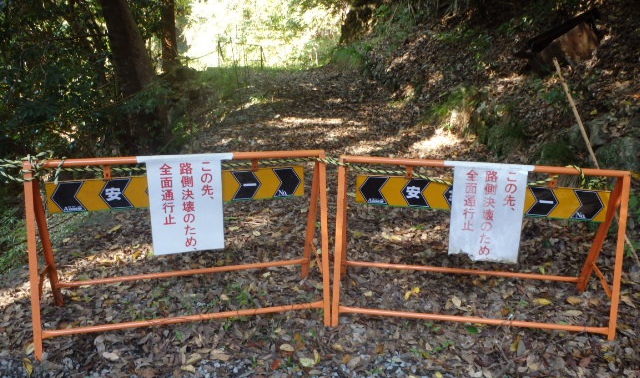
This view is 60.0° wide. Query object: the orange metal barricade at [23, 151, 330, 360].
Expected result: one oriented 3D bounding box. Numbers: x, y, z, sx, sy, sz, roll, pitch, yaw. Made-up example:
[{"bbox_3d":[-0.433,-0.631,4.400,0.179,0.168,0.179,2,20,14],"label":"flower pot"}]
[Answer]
[{"bbox_3d":[-0.570,0.216,2.380,1.200,0.760,0.500,-3,19,-15],"label":"orange metal barricade"}]

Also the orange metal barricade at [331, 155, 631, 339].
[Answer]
[{"bbox_3d":[0.676,0.234,2.477,1.200,0.750,0.490,3,20,6],"label":"orange metal barricade"}]

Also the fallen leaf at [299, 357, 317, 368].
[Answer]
[{"bbox_3d":[-0.047,0.678,2.185,0.065,0.014,0.038,6,19,16],"label":"fallen leaf"}]

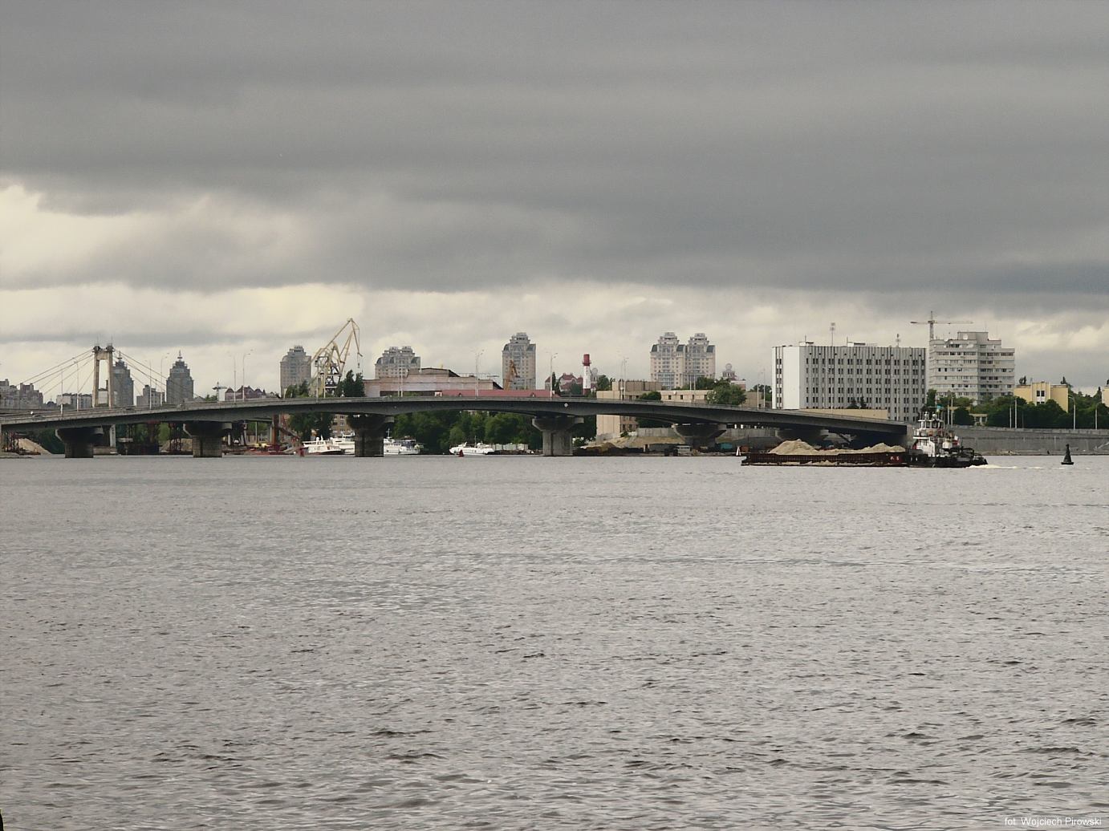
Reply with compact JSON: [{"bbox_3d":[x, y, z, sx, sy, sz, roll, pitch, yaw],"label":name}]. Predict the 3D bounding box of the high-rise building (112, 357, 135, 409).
[{"bbox_3d":[-482.030,-24.040,5300.000,25.000,89.430,25.000,0,0,12],"label":"high-rise building"}]

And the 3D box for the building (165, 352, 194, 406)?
[{"bbox_3d":[-415.450,-25.000,5300.000,25.000,91.360,25.000,0,0,12],"label":"building"}]

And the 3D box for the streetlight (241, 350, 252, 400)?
[{"bbox_3d":[-82.610,-10.680,1280.000,2.600,13.700,1.000,0,0,44],"label":"streetlight"}]

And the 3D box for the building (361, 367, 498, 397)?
[{"bbox_3d":[-48.070,-5.280,1820.000,50.000,26.750,55.000,0,0,5],"label":"building"}]

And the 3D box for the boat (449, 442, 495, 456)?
[{"bbox_3d":[-25.520,10.340,1480.000,14.000,4.300,4.200,0,0,-18],"label":"boat"}]

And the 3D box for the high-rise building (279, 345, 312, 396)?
[{"bbox_3d":[-246.310,-24.770,4550.000,27.000,85.030,24.000,0,0,9],"label":"high-rise building"}]

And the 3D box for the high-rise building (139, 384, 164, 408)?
[{"bbox_3d":[-355.300,-5.330,4200.000,23.000,44.960,20.000,0,0,-6],"label":"high-rise building"}]

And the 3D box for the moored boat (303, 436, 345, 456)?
[{"bbox_3d":[-71.470,9.330,1480.000,13.000,6.040,4.000,0,0,32],"label":"moored boat"}]

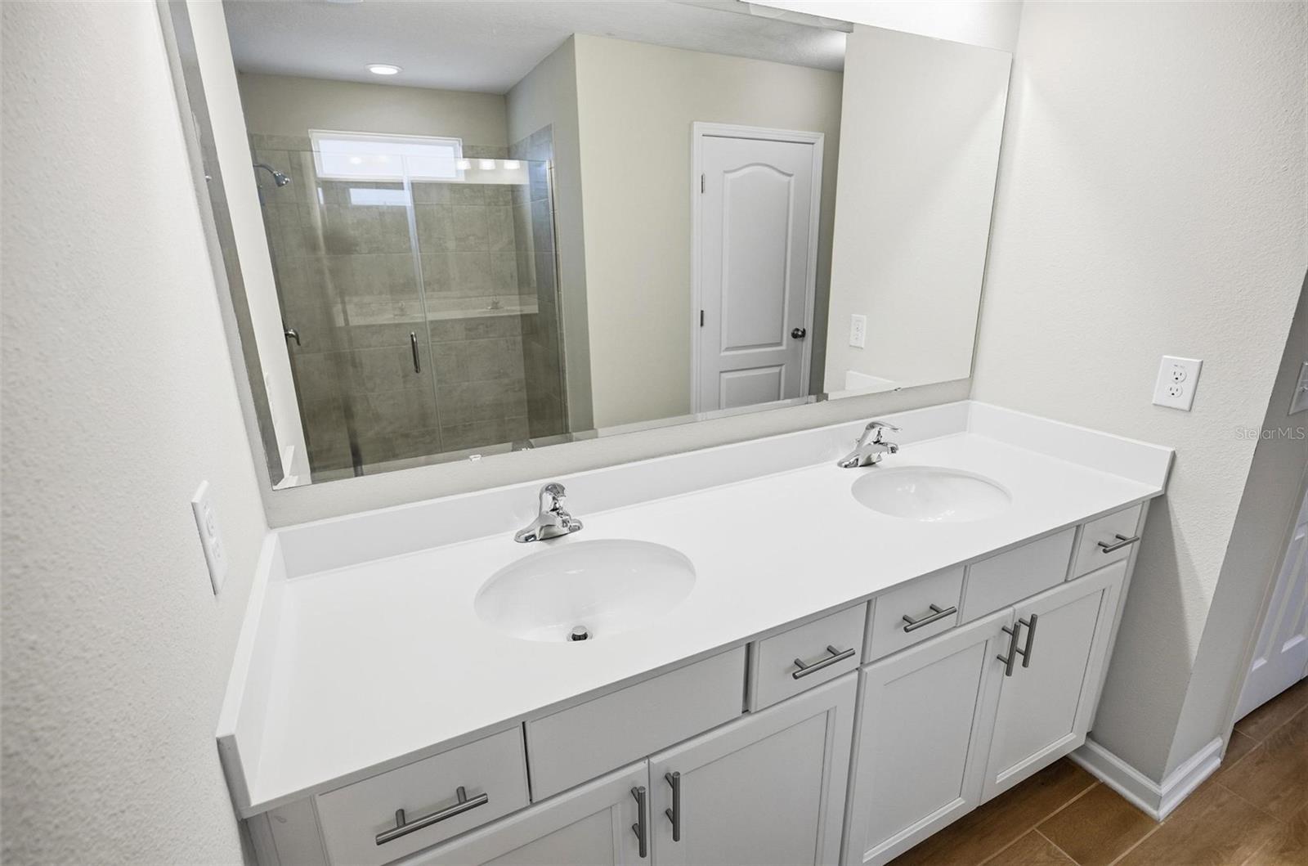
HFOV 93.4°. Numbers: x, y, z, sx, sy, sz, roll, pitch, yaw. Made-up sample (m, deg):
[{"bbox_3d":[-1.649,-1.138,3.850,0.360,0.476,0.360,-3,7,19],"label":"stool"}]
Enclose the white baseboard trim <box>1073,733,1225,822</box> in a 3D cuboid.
[{"bbox_3d":[1.452,0.934,1.829,0.355,0.108,0.262,-9,19,-25],"label":"white baseboard trim"}]

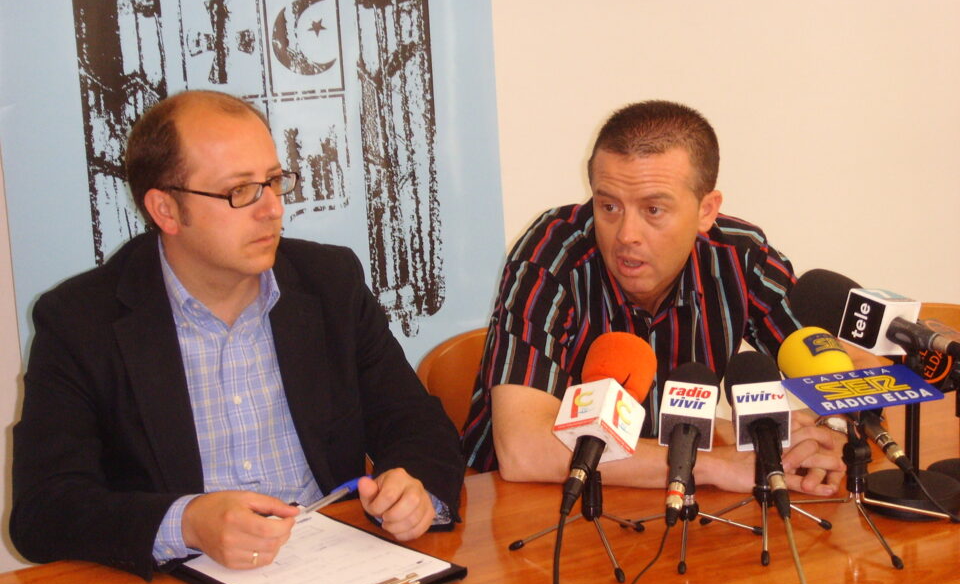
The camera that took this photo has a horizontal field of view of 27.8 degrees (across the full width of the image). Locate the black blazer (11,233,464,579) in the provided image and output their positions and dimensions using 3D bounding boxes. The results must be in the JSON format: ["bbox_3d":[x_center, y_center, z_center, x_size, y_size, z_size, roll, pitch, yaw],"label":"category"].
[{"bbox_3d":[-0.337,0.214,2.591,0.570,0.580,0.460,-9,15,-27],"label":"black blazer"}]

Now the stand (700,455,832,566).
[{"bbox_3d":[0.344,0.246,2.339,0.161,0.125,0.143,0,13,9],"label":"stand"}]

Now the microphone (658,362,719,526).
[{"bbox_3d":[0.247,0.181,2.345,0.064,0.064,0.240,9,50,7],"label":"microphone"}]

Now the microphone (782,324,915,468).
[{"bbox_3d":[0.447,0.130,2.360,0.088,0.088,0.265,-40,43,6],"label":"microphone"}]

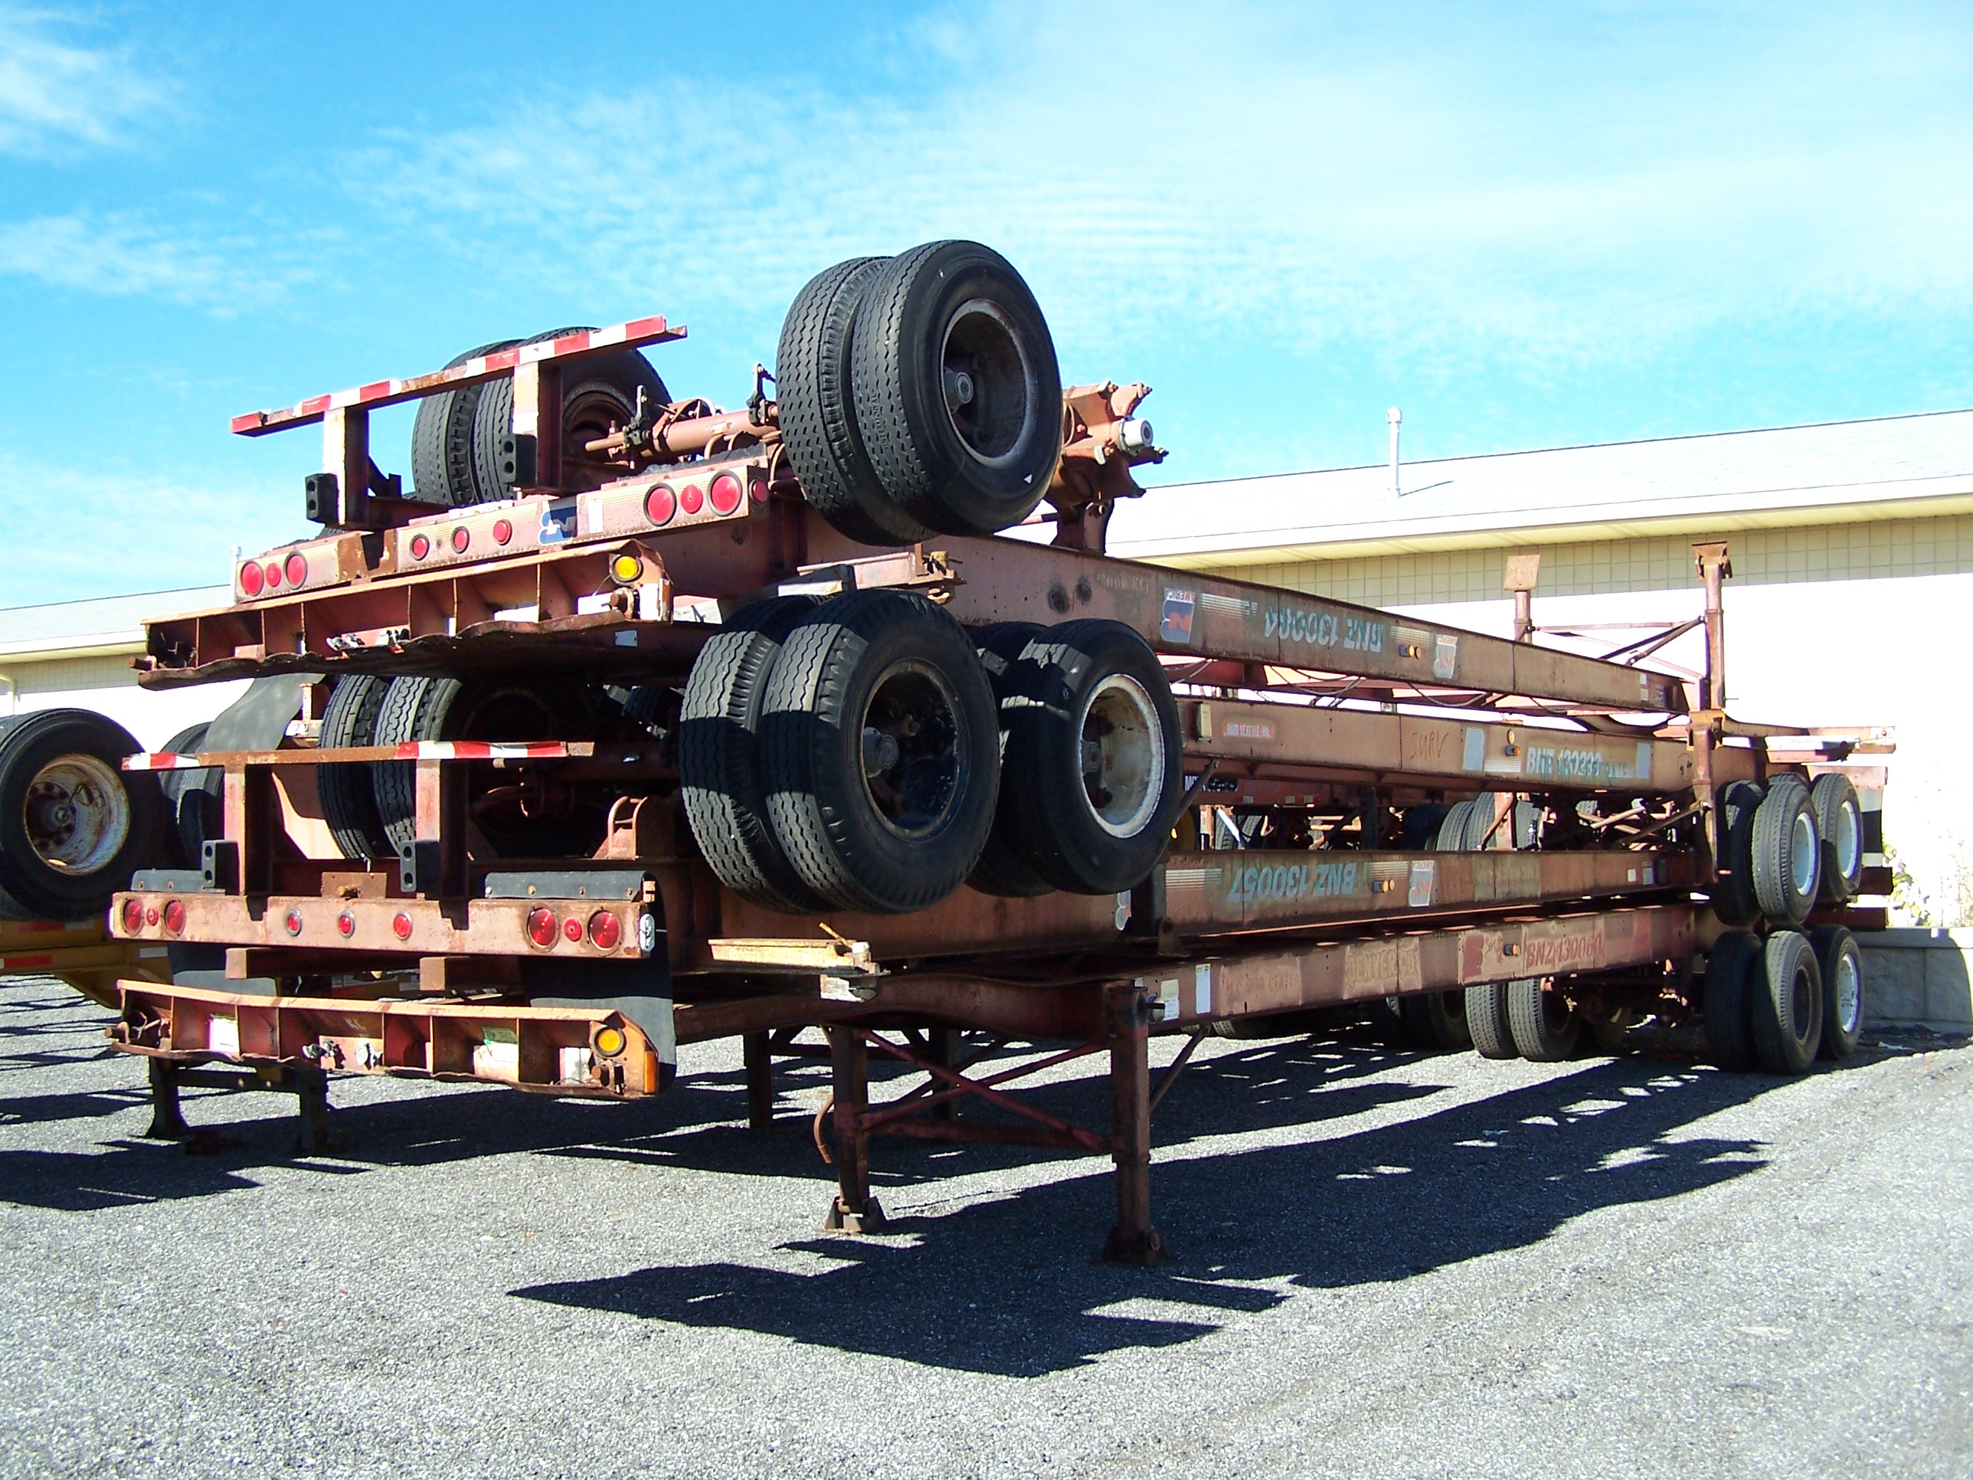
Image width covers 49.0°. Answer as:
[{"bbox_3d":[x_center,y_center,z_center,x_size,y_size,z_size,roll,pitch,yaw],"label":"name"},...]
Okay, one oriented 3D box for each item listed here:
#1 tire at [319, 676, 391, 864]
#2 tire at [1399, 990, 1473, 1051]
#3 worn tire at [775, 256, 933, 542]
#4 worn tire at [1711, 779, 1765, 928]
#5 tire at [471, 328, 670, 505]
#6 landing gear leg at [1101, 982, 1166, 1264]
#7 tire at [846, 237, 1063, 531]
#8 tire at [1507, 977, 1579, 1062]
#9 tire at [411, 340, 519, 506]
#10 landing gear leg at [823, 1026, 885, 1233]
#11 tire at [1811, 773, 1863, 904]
[{"bbox_3d":[-2.055,0.100,8.180,0.270,1.030,1.030,-2,-3,33],"label":"tire"},{"bbox_3d":[3.664,2.015,17.611,0.270,1.030,1.030,-2,-3,33],"label":"tire"},{"bbox_3d":[-0.359,-1.207,7.757,0.265,1.020,1.020,-4,-4,34],"label":"worn tire"},{"bbox_3d":[5.482,0.834,15.742,0.265,1.033,1.033,-4,-4,36],"label":"worn tire"},{"bbox_3d":[-1.588,-1.112,8.585,0.265,1.026,1.026,-4,-4,34],"label":"tire"},{"bbox_3d":[0.624,1.605,9.151,0.225,1.150,0.210,-3,-4,35],"label":"landing gear leg"},{"bbox_3d":[-0.087,-1.228,7.574,0.265,1.023,1.023,-4,-4,34],"label":"tire"},{"bbox_3d":[4.332,1.970,16.782,0.270,1.030,1.030,-2,-3,35],"label":"tire"},{"bbox_3d":[-1.905,-1.131,8.990,0.270,1.030,1.030,-4,-4,33],"label":"tire"},{"bbox_3d":[-0.581,1.635,9.688,0.210,1.080,0.200,-2,-3,33],"label":"landing gear leg"},{"bbox_3d":[6.467,0.764,16.561,0.265,1.016,1.016,-4,-4,36],"label":"tire"}]

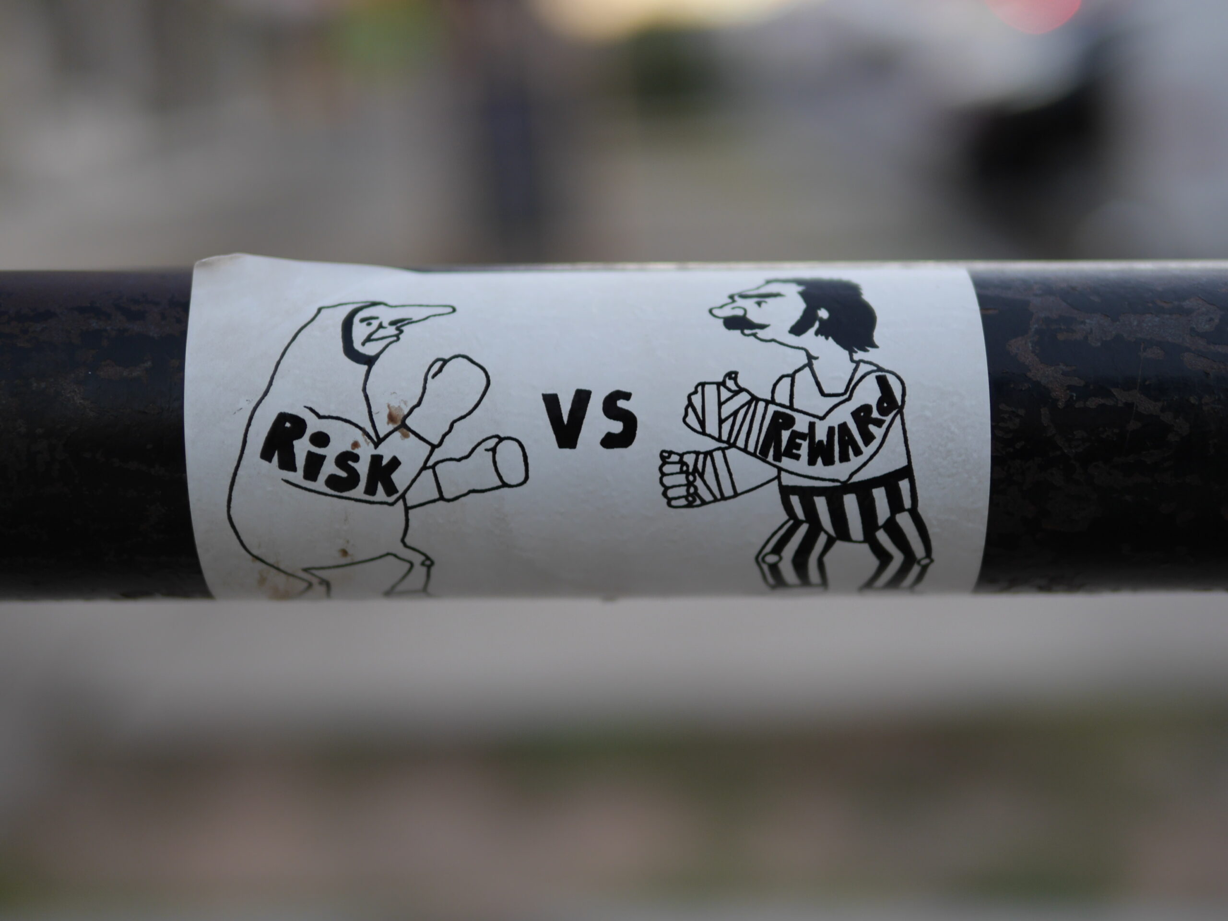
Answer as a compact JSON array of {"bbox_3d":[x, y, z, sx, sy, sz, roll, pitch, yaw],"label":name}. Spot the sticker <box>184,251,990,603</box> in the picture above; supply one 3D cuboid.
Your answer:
[{"bbox_3d":[-0.004,-0.002,0.249,0.106,0.048,0.031,-1,13,0],"label":"sticker"}]

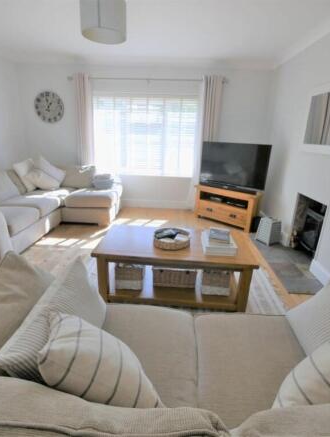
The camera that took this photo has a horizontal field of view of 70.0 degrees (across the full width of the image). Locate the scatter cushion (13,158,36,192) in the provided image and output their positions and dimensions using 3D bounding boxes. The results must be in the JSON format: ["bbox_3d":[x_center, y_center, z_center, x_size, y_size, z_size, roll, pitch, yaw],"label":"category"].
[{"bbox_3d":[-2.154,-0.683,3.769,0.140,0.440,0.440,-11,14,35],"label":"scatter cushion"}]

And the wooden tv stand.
[{"bbox_3d":[1.042,-0.210,3.870,0.980,0.555,0.460,17,25,37],"label":"wooden tv stand"}]

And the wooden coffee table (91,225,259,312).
[{"bbox_3d":[0.076,0.431,2.041,1.210,0.495,0.580,2,19,0],"label":"wooden coffee table"}]

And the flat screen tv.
[{"bbox_3d":[1.068,-0.825,3.696,1.050,0.645,0.100,13,22,29],"label":"flat screen tv"}]

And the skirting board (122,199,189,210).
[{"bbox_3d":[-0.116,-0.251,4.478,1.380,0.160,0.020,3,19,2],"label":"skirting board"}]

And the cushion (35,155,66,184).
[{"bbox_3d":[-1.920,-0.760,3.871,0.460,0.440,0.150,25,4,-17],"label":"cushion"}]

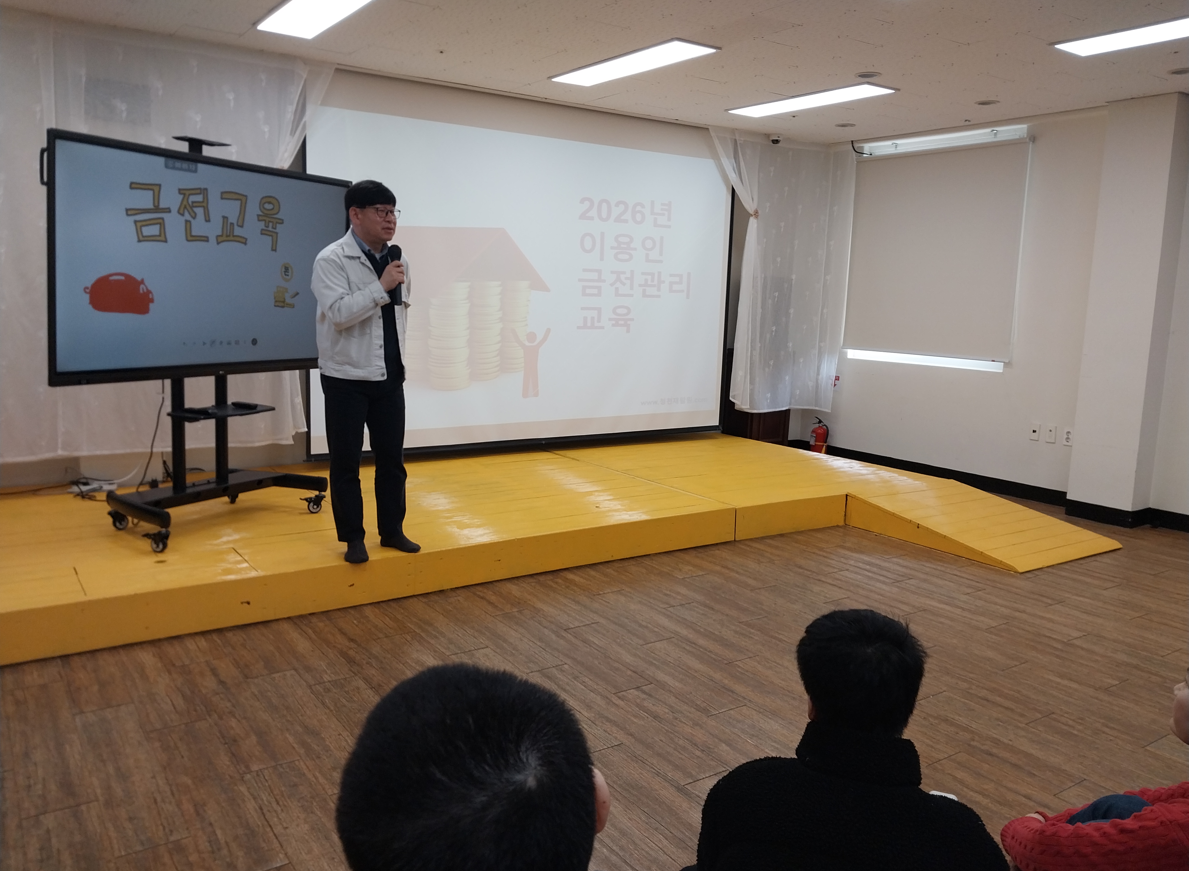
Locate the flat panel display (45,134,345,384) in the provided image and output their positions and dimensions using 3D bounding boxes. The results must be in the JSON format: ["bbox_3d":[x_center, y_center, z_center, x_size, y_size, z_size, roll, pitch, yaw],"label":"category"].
[{"bbox_3d":[-1.824,-0.811,4.351,0.080,1.020,1.700,10,11,26],"label":"flat panel display"}]

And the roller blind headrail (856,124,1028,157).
[{"bbox_3d":[2.705,-2.371,7.153,0.100,0.130,1.560,-4,11,-34],"label":"roller blind headrail"}]

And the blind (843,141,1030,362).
[{"bbox_3d":[2.689,-1.490,7.280,0.080,1.670,1.620,-4,11,-34],"label":"blind"}]

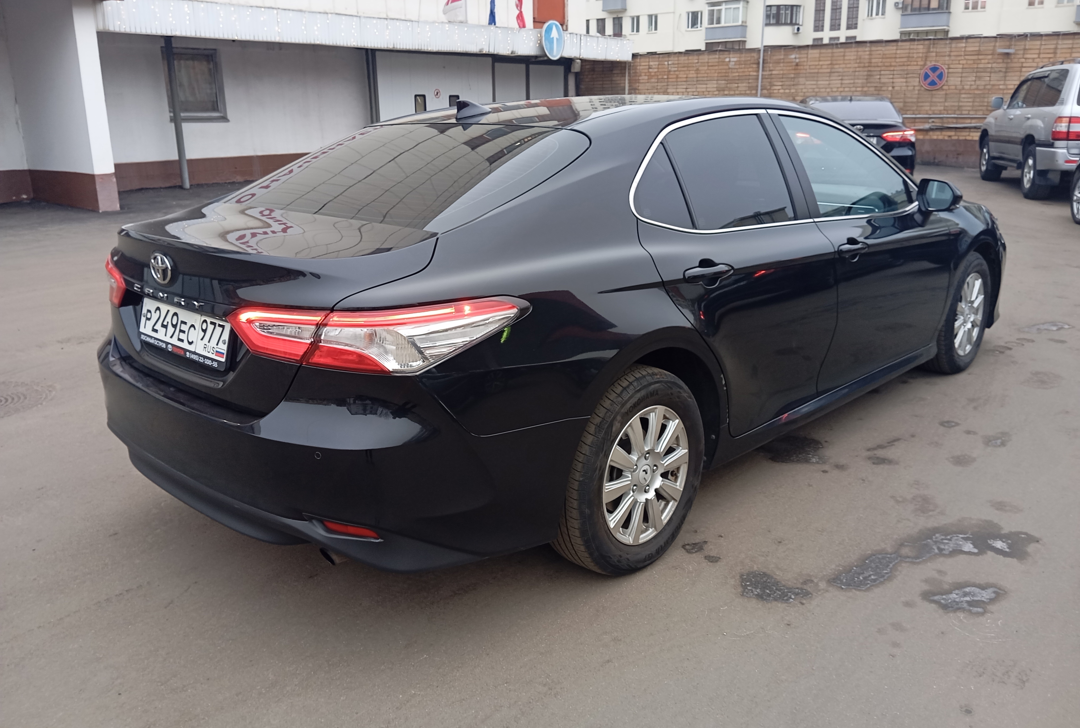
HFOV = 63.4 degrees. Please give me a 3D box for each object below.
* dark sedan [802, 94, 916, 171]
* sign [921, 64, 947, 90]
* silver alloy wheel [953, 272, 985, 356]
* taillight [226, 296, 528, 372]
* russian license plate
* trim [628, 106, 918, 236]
[{"bbox_3d":[5.160,-3.770,15.050,1.840,1.450,4.880,2,16,12],"label":"dark sedan"},{"bbox_3d":[8.913,-6.510,19.800,0.550,0.550,0.030,5,17,21],"label":"sign"},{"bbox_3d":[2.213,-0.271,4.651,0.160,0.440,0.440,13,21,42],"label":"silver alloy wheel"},{"bbox_3d":[-0.416,-0.105,2.157,0.600,0.150,0.460,13,21,42],"label":"taillight"},{"bbox_3d":[-0.990,-0.093,2.419,0.525,0.124,0.020,13,6,42],"label":"russian license plate"},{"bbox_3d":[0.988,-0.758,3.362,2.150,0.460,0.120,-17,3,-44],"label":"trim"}]

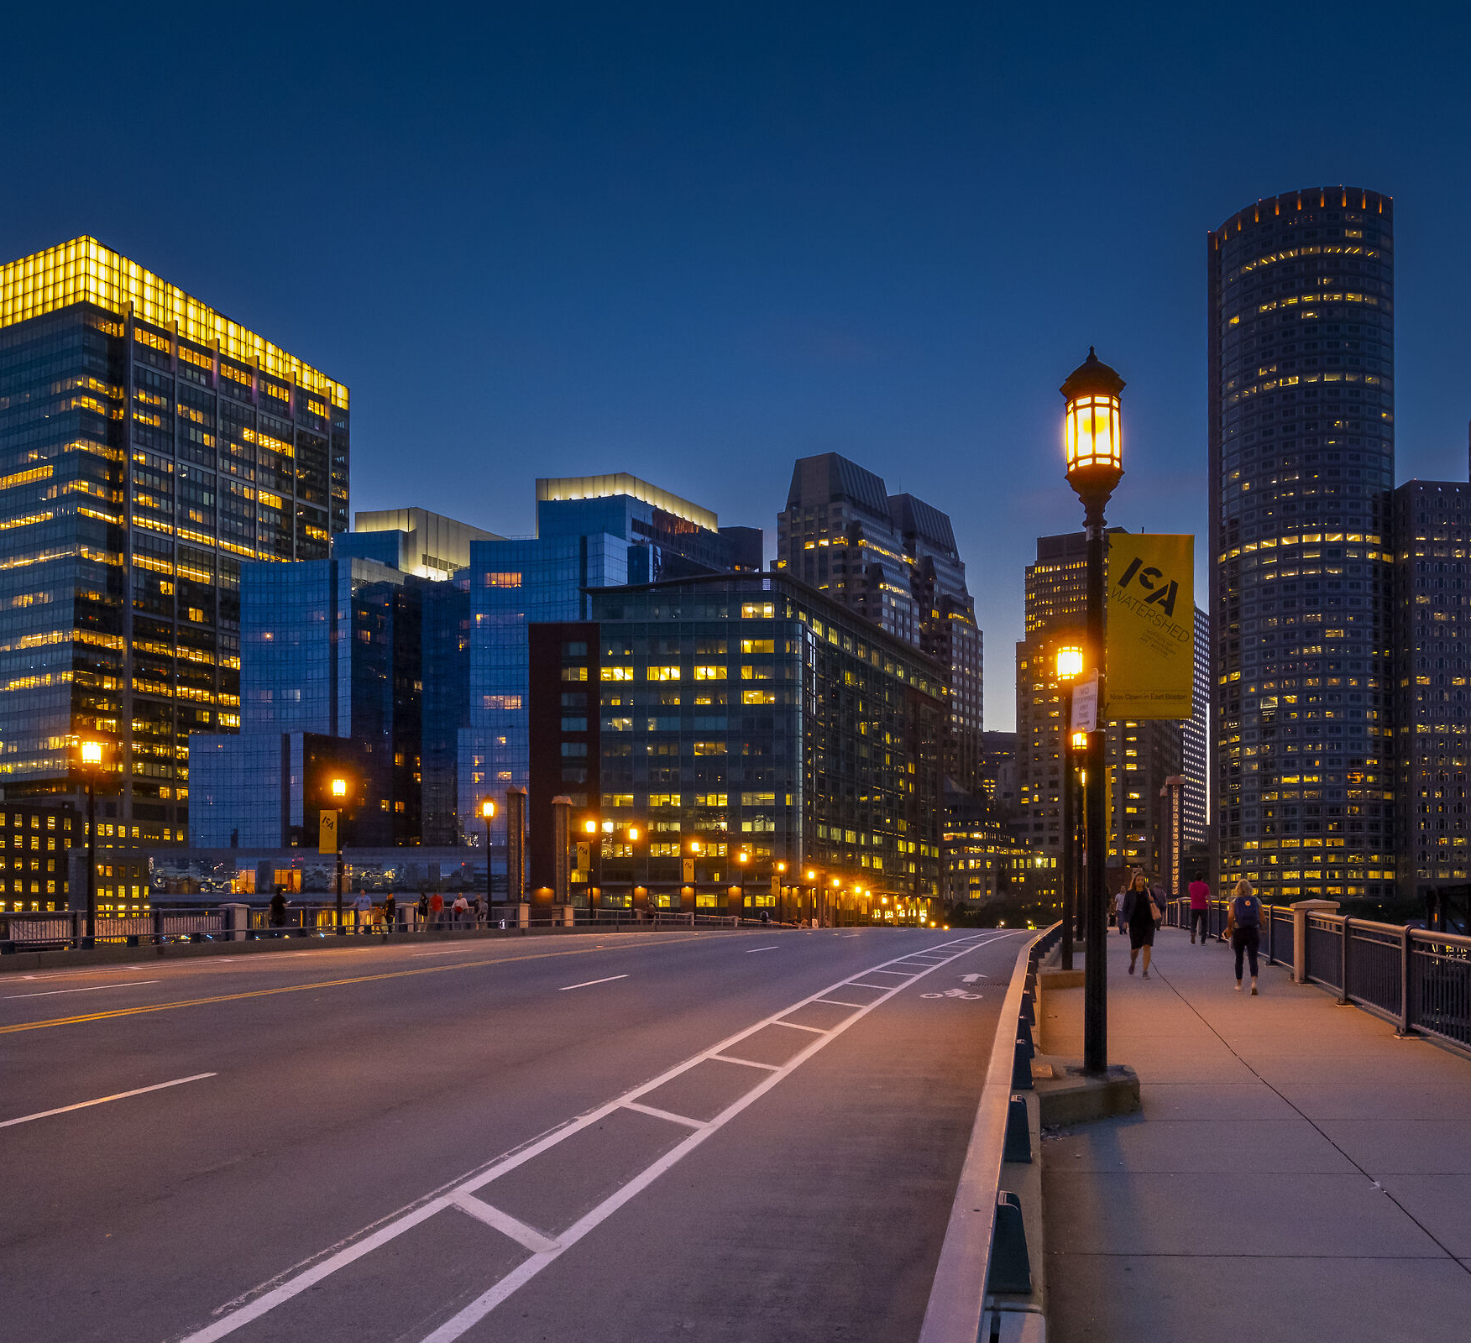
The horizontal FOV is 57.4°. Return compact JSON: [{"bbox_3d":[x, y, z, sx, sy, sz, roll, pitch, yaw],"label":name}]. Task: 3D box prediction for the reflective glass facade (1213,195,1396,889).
[{"bbox_3d":[138.000,-20.000,329.000,42.000,178.000,42.000,-2,-4,23],"label":"reflective glass facade"}]

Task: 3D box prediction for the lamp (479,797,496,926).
[{"bbox_3d":[-9.230,7.122,50.200,0.450,4.950,0.450,-1,-5,15],"label":"lamp"}]

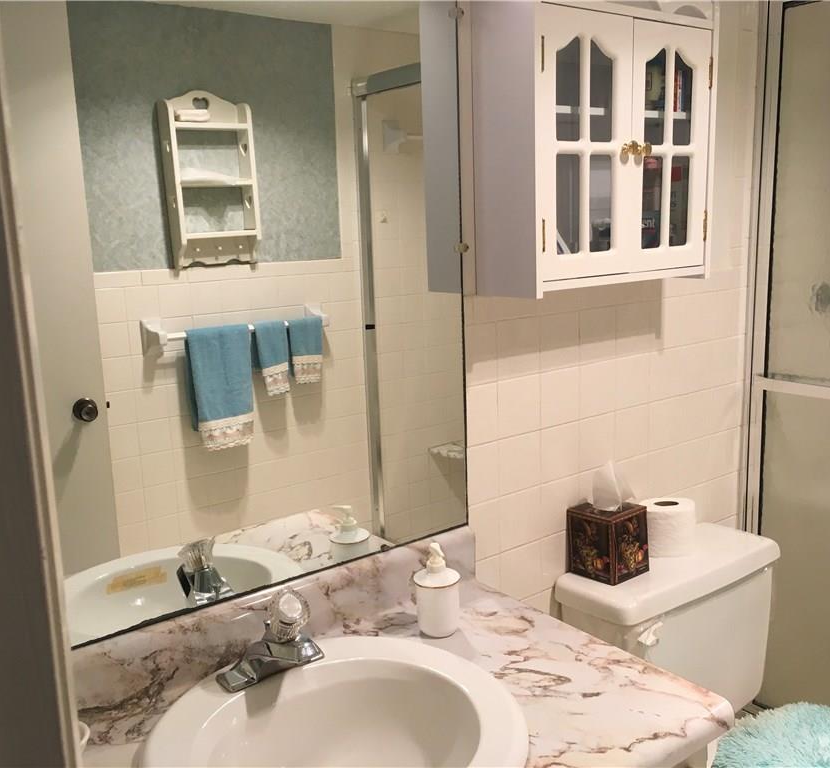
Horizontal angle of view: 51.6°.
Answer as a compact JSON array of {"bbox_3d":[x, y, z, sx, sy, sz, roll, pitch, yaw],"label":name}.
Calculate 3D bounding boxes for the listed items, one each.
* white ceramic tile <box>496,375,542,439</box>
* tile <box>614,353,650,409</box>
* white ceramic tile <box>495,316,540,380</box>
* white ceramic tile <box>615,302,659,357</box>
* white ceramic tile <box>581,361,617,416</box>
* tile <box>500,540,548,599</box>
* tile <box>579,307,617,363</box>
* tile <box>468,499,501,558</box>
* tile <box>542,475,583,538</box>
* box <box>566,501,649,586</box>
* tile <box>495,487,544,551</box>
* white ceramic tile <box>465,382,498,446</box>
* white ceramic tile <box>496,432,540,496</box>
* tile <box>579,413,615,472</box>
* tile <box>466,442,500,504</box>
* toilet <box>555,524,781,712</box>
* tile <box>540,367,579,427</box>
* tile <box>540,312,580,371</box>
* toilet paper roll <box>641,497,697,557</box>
[{"bbox_3d":[0.192,0.042,1.596,0.108,0.108,0.011,-10,13,-36],"label":"white ceramic tile"},{"bbox_3d":[0.448,-0.005,1.780,0.108,0.108,0.008,-10,13,-37],"label":"tile"},{"bbox_3d":[0.189,-0.065,1.576,0.108,0.108,0.011,-10,13,-36],"label":"white ceramic tile"},{"bbox_3d":[0.444,-0.112,1.761,0.108,0.108,0.008,-10,13,-37],"label":"white ceramic tile"},{"bbox_3d":[0.366,0.011,1.725,0.108,0.108,0.011,-10,13,-36],"label":"white ceramic tile"},{"bbox_3d":[0.201,0.361,1.641,0.108,0.108,0.008,-10,13,-37],"label":"tile"},{"bbox_3d":[0.358,-0.097,1.695,0.108,0.108,0.008,-10,13,-37],"label":"tile"},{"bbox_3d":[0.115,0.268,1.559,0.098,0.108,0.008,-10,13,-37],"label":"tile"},{"bbox_3d":[0.287,0.242,1.701,0.108,0.108,0.011,-10,13,-36],"label":"tile"},{"bbox_3d":[0.380,0.307,1.688,0.114,0.130,0.110,-11,14,-40],"label":"box"},{"bbox_3d":[0.198,0.254,1.621,0.108,0.108,0.008,-10,13,-37],"label":"tile"},{"bbox_3d":[0.121,0.055,1.543,0.072,0.108,0.011,-10,13,-36],"label":"white ceramic tile"},{"bbox_3d":[0.194,0.147,1.602,0.108,0.108,0.008,-10,13,-37],"label":"white ceramic tile"},{"bbox_3d":[0.366,0.117,1.734,0.108,0.108,0.008,-10,13,-37],"label":"tile"},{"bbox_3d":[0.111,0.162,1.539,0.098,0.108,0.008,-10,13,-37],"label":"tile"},{"bbox_3d":[0.686,0.754,1.609,0.515,0.740,0.690,-10,13,-36],"label":"toilet"},{"bbox_3d":[0.279,0.027,1.661,0.108,0.108,0.011,-10,13,-36],"label":"tile"},{"bbox_3d":[0.272,-0.081,1.629,0.108,0.108,0.008,-10,13,-37],"label":"tile"},{"bbox_3d":[0.530,0.298,1.803,0.115,0.095,0.115,-2,11,0],"label":"toilet paper roll"}]

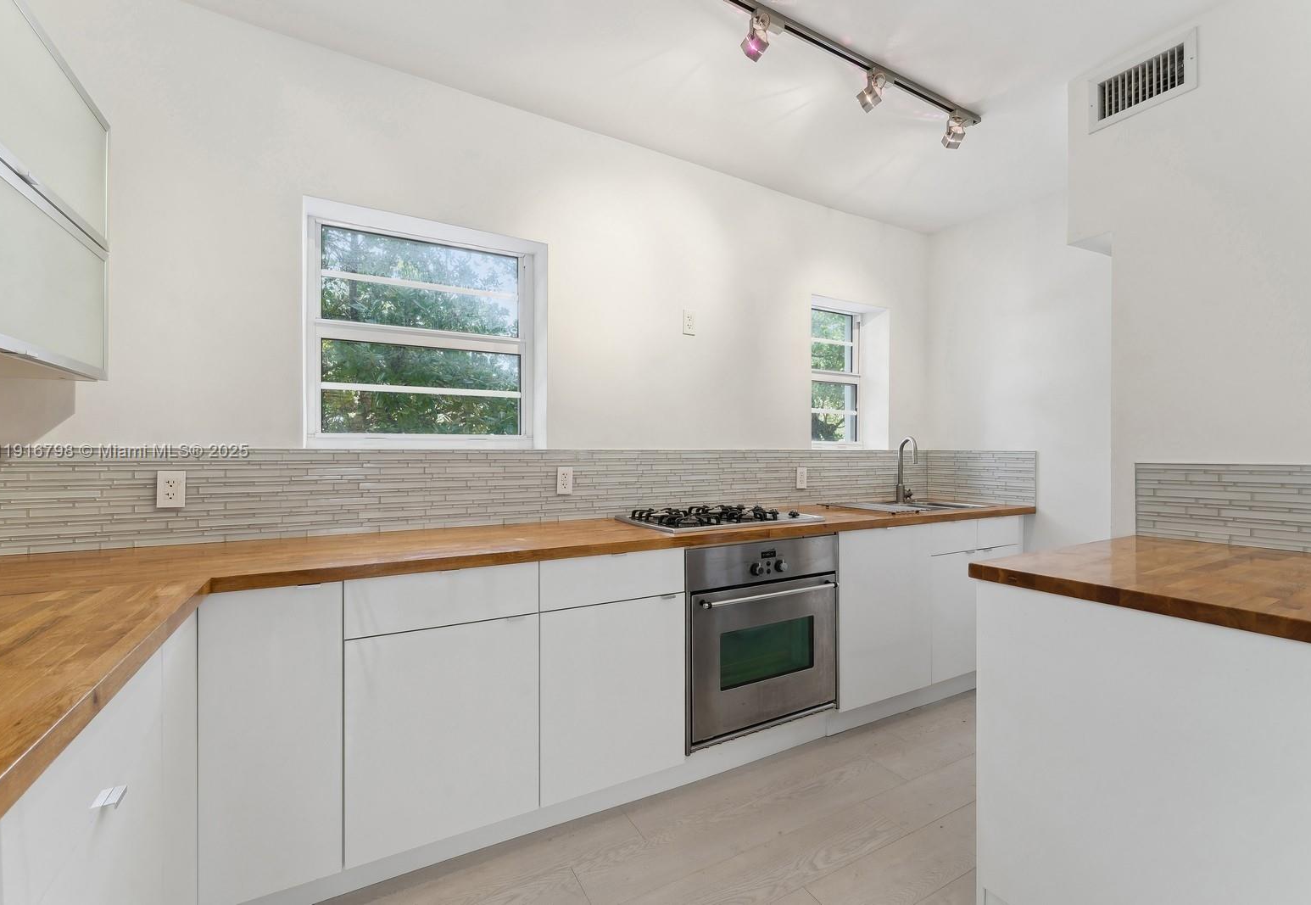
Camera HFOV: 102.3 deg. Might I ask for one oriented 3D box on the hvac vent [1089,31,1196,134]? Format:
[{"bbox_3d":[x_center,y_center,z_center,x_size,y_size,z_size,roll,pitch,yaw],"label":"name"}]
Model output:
[{"bbox_3d":[1.707,-1.301,1.862,0.025,0.200,0.298,0,0,-28],"label":"hvac vent"}]

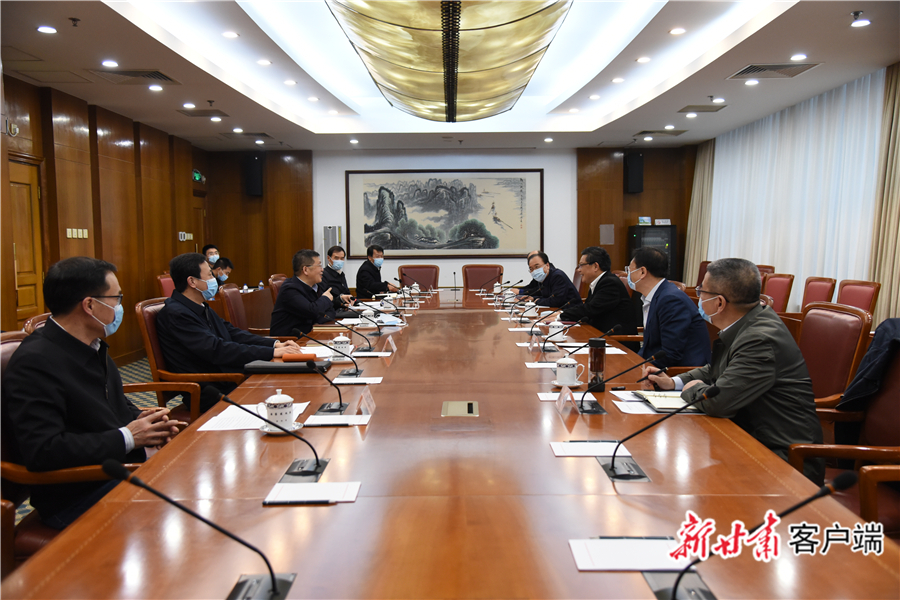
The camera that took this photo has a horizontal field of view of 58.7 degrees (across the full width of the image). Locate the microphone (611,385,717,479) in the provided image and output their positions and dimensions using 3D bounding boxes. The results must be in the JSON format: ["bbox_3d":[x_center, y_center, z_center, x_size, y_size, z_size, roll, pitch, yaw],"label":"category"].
[{"bbox_3d":[0.555,0.334,2.071,0.285,0.218,0.080,0,4,0],"label":"microphone"}]

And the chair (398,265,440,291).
[{"bbox_3d":[-0.431,0.046,11.329,0.600,1.060,0.640,0,4,0],"label":"chair"}]

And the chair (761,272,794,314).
[{"bbox_3d":[2.845,0.285,7.601,0.610,1.040,0.600,-1,4,0],"label":"chair"}]

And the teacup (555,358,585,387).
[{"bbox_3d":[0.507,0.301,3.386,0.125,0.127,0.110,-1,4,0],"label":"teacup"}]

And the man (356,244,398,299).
[{"bbox_3d":[-0.819,0.050,9.225,0.680,1.330,0.530,1,4,18],"label":"man"}]

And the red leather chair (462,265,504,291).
[{"bbox_3d":[0.457,0.036,11.467,0.610,1.055,0.680,-1,4,0],"label":"red leather chair"}]

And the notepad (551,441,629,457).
[{"bbox_3d":[0.410,0.435,2.325,0.213,0.007,0.156,-1,4,0],"label":"notepad"}]

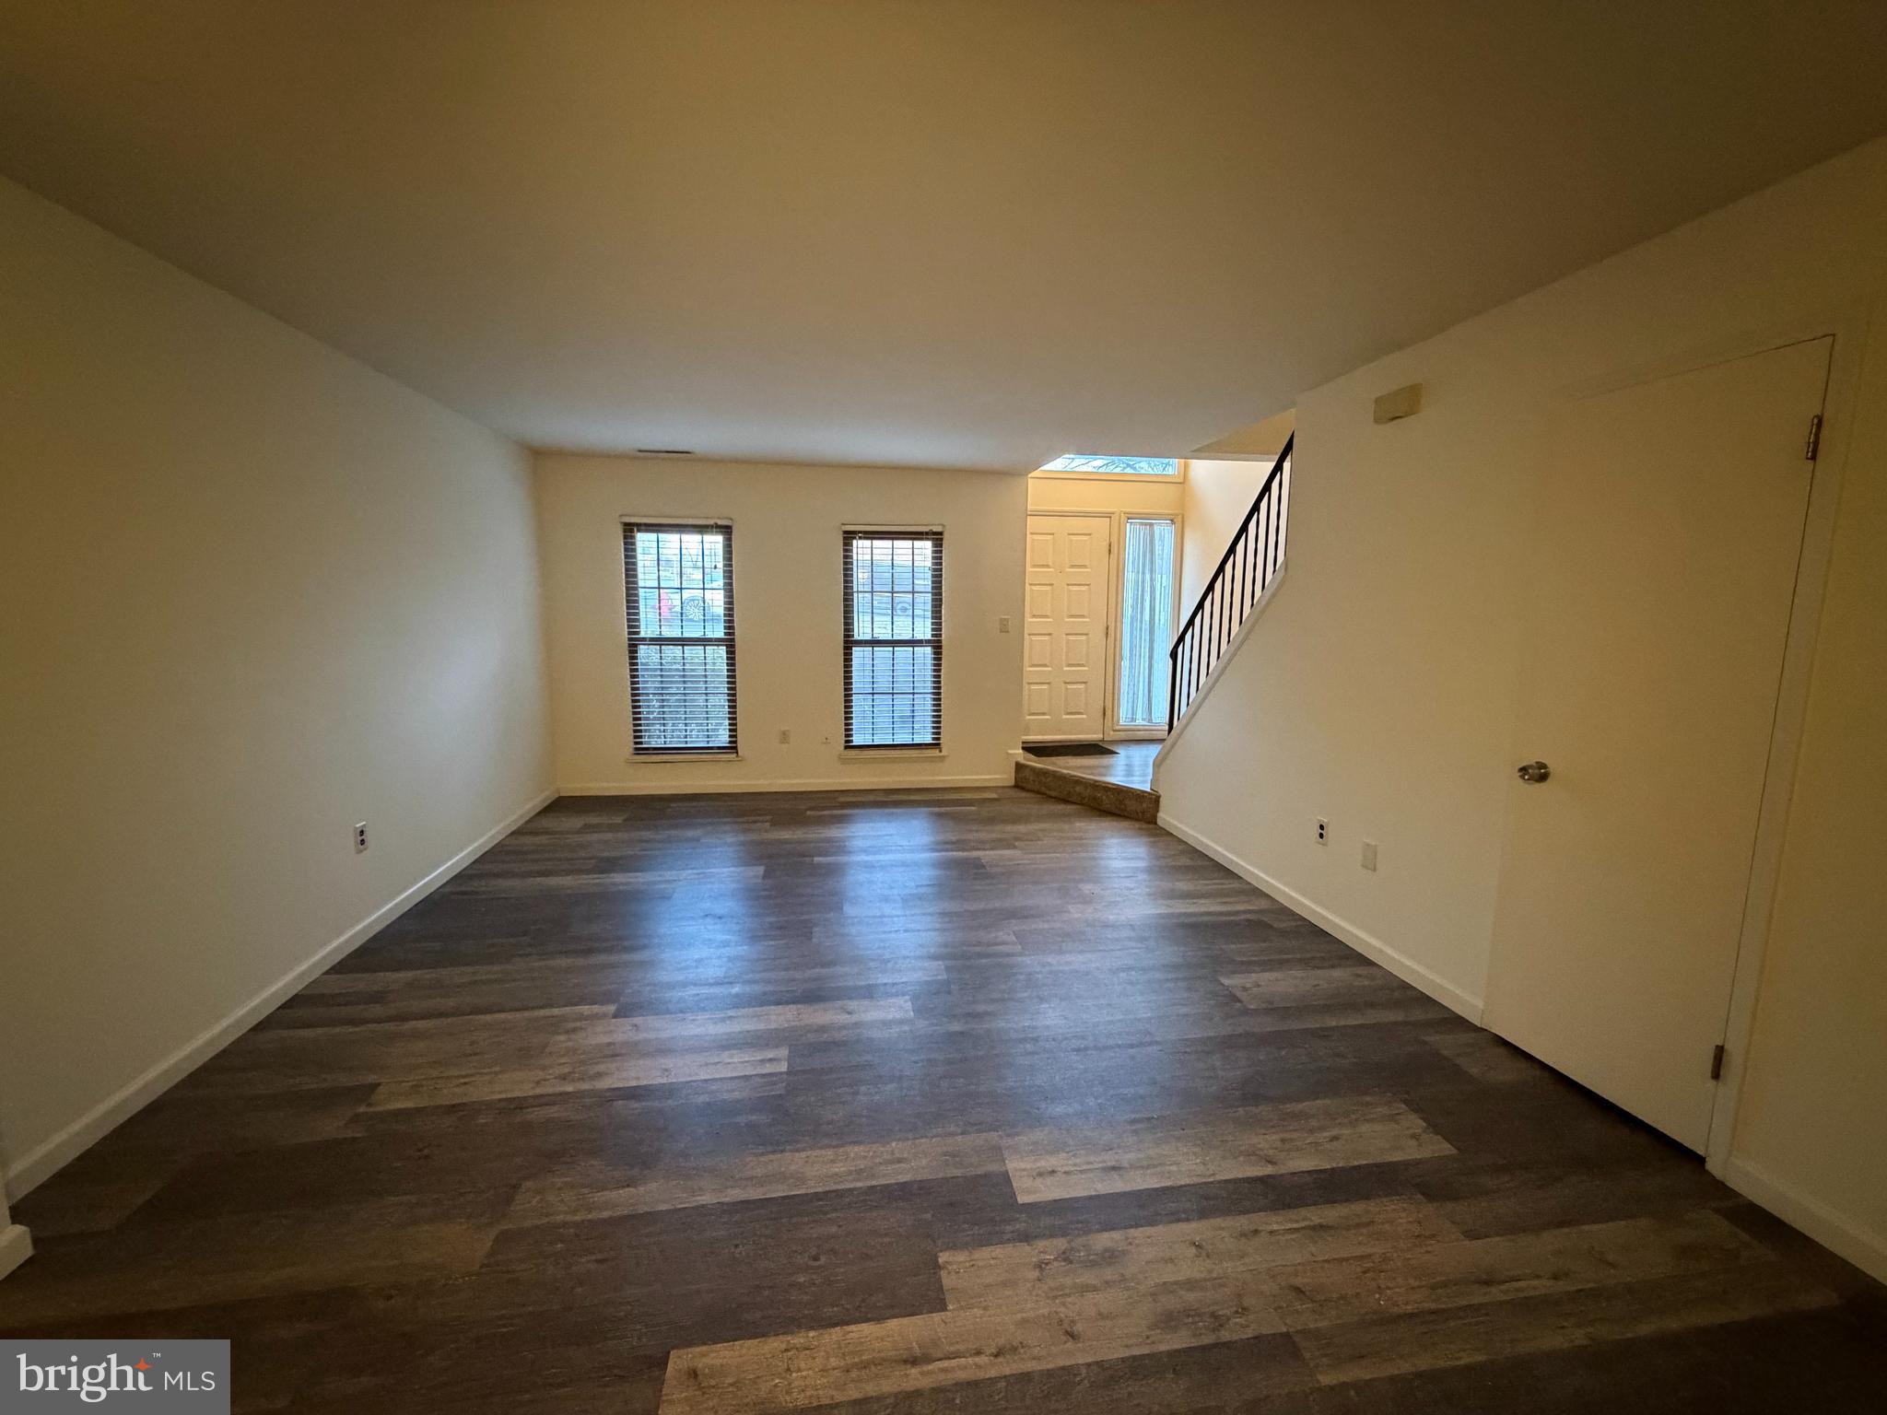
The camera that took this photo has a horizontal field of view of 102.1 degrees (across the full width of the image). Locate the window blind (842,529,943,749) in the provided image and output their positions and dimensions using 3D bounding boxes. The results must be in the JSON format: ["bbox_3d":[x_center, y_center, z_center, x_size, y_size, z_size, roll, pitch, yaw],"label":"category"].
[{"bbox_3d":[-0.378,-0.501,5.850,0.765,1.700,0.075,-1,8,-9],"label":"window blind"}]

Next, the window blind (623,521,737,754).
[{"bbox_3d":[-1.919,-0.495,5.612,0.757,1.705,0.090,-1,8,-9],"label":"window blind"}]

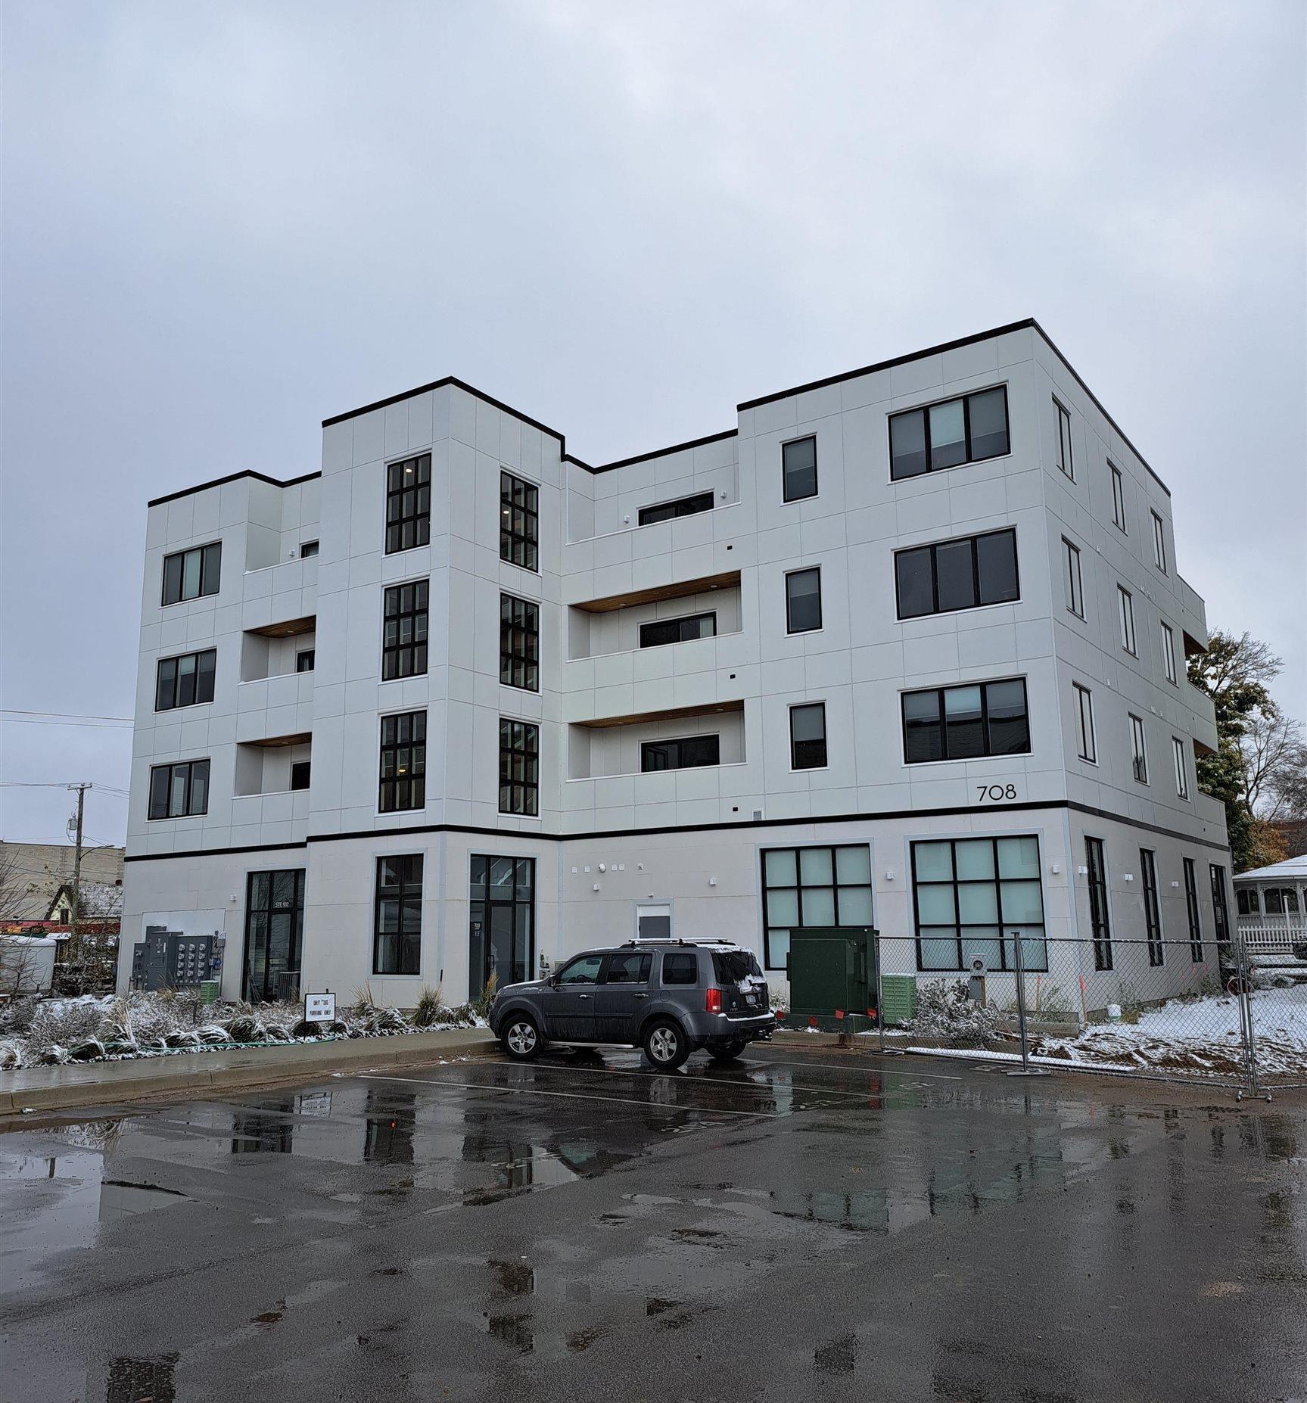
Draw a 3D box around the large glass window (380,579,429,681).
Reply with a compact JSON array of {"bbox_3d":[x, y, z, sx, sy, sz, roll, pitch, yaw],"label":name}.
[{"bbox_3d":[-5.984,-1.706,29.391,1.533,2.324,0.150,-8,-13,34],"label":"large glass window"}]

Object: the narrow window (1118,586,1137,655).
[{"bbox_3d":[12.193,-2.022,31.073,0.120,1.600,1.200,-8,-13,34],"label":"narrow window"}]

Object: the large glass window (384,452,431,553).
[{"bbox_3d":[-6.084,-4.920,30.159,1.517,2.380,0.120,-8,-13,34],"label":"large glass window"}]

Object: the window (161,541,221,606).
[{"bbox_3d":[-14.212,-3.899,37.308,2.931,1.614,0.120,-8,-13,34],"label":"window"}]

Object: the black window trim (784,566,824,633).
[{"bbox_3d":[3.542,-2.337,28.260,0.909,1.477,0.150,-8,-13,34],"label":"black window trim"}]

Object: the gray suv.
[{"bbox_3d":[-0.486,4.934,19.928,4.850,1.870,2.000,-8,-13,31],"label":"gray suv"}]

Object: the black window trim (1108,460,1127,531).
[{"bbox_3d":[11.764,-5.170,30.760,0.150,1.592,1.289,-8,-13,34],"label":"black window trim"}]

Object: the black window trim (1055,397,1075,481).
[{"bbox_3d":[9.026,-5.765,26.720,0.150,1.560,1.290,-8,-13,34],"label":"black window trim"}]

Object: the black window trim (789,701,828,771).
[{"bbox_3d":[3.580,0.810,27.746,0.889,1.457,0.120,-8,-13,34],"label":"black window trim"}]

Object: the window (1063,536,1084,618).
[{"bbox_3d":[9.329,-2.723,26.942,0.120,1.659,1.319,-8,-13,34],"label":"window"}]

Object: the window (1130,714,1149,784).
[{"bbox_3d":[11.679,1.183,29.201,0.150,1.510,1.250,-8,-13,34],"label":"window"}]

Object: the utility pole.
[{"bbox_3d":[-35.562,10.775,73.919,2.200,11.528,0.500,-8,-13,34],"label":"utility pole"}]

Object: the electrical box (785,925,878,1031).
[{"bbox_3d":[3.488,5.355,23.222,1.400,1.860,1.250,-8,-13,34],"label":"electrical box"}]

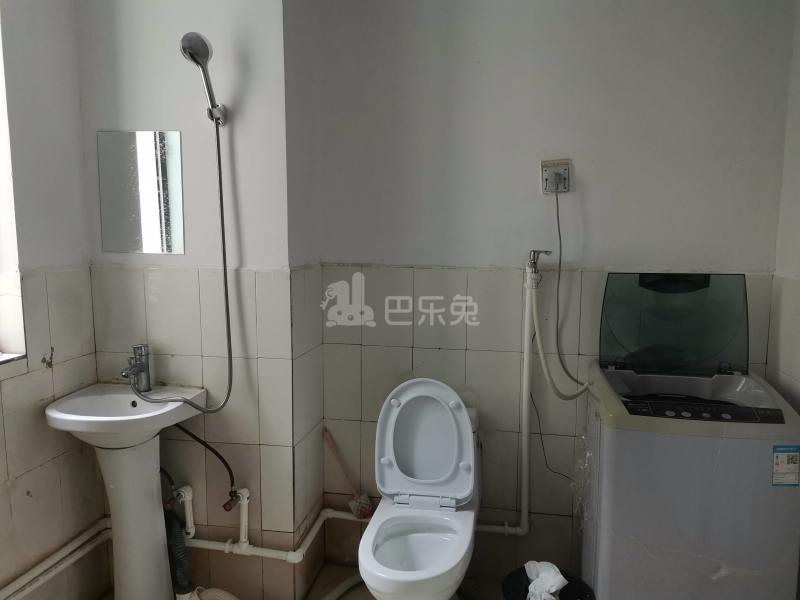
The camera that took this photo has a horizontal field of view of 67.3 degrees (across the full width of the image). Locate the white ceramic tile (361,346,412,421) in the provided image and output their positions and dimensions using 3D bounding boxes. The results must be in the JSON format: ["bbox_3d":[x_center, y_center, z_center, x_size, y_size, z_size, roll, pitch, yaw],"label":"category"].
[{"bbox_3d":[-0.051,0.324,2.279,0.200,0.301,0.010,2,8,10],"label":"white ceramic tile"}]

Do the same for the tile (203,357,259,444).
[{"bbox_3d":[-0.568,0.341,2.034,0.200,0.300,0.010,2,7,10],"label":"tile"}]

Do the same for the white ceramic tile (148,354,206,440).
[{"bbox_3d":[-0.765,0.335,2.069,0.200,0.300,0.010,2,7,10],"label":"white ceramic tile"}]

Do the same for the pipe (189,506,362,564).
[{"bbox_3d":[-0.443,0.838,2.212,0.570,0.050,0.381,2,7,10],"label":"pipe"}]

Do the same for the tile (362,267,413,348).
[{"bbox_3d":[-0.047,0.028,2.257,0.200,0.298,0.012,2,7,10],"label":"tile"}]

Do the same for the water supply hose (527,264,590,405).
[{"bbox_3d":[0.551,0.118,2.067,0.208,0.465,0.080,2,8,10],"label":"water supply hose"}]

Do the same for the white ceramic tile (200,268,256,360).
[{"bbox_3d":[-0.566,0.044,2.000,0.200,0.298,0.010,2,7,10],"label":"white ceramic tile"}]

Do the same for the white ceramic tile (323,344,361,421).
[{"bbox_3d":[-0.221,0.320,2.316,0.150,0.300,0.010,2,7,10],"label":"white ceramic tile"}]

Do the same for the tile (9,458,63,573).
[{"bbox_3d":[-1.125,0.667,1.863,0.010,0.300,0.200,2,7,10],"label":"tile"}]

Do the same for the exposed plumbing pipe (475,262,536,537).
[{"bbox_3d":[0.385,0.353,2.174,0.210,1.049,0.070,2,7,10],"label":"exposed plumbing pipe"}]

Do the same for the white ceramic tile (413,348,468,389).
[{"bbox_3d":[0.148,0.331,2.256,0.200,0.300,0.010,2,7,10],"label":"white ceramic tile"}]

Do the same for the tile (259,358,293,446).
[{"bbox_3d":[-0.415,0.349,2.016,0.119,0.300,0.010,2,7,10],"label":"tile"}]

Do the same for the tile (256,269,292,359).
[{"bbox_3d":[-0.411,0.048,1.969,0.119,0.301,0.010,2,8,10],"label":"tile"}]

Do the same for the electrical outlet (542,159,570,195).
[{"bbox_3d":[0.533,-0.422,2.060,0.093,0.112,0.030,2,8,10],"label":"electrical outlet"}]

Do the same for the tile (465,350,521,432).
[{"bbox_3d":[0.345,0.337,2.221,0.200,0.300,0.010,2,7,10],"label":"tile"}]

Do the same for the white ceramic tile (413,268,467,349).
[{"bbox_3d":[0.150,0.033,2.221,0.200,0.298,0.012,2,7,10],"label":"white ceramic tile"}]

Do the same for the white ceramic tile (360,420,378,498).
[{"bbox_3d":[-0.050,0.624,2.329,0.200,0.300,0.010,2,7,10],"label":"white ceramic tile"}]

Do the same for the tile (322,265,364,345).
[{"bbox_3d":[-0.220,0.023,2.289,0.151,0.298,0.012,2,7,10],"label":"tile"}]

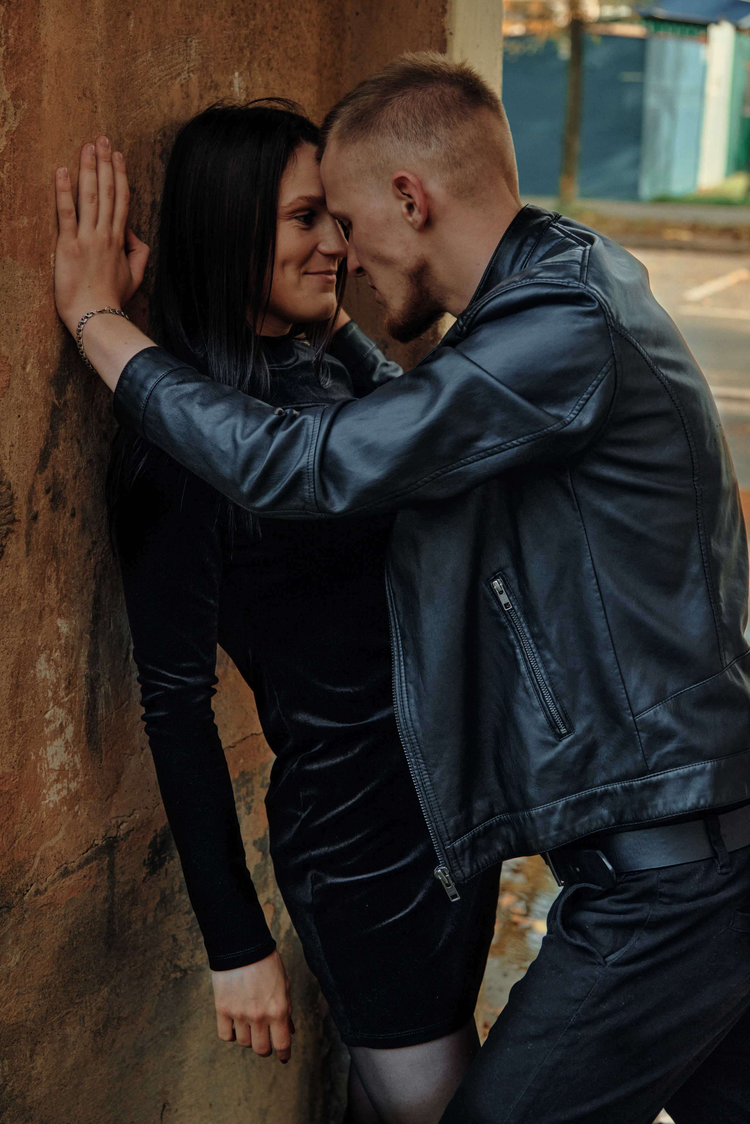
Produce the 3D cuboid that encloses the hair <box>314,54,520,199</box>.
[{"bbox_3d":[0.044,-0.423,1.736,0.198,0.168,0.165,-16,10,21],"label":"hair"}]

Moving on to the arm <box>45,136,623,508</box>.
[{"bbox_3d":[-0.036,-0.224,1.680,0.540,0.350,0.200,2,17,9],"label":"arm"}]

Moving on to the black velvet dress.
[{"bbox_3d":[-0.068,0.130,1.840,0.290,0.800,0.420,10,20,43],"label":"black velvet dress"}]

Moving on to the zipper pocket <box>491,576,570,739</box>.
[{"bbox_3d":[0.151,0.093,1.710,0.030,0.180,0.020,-20,9,16],"label":"zipper pocket"}]

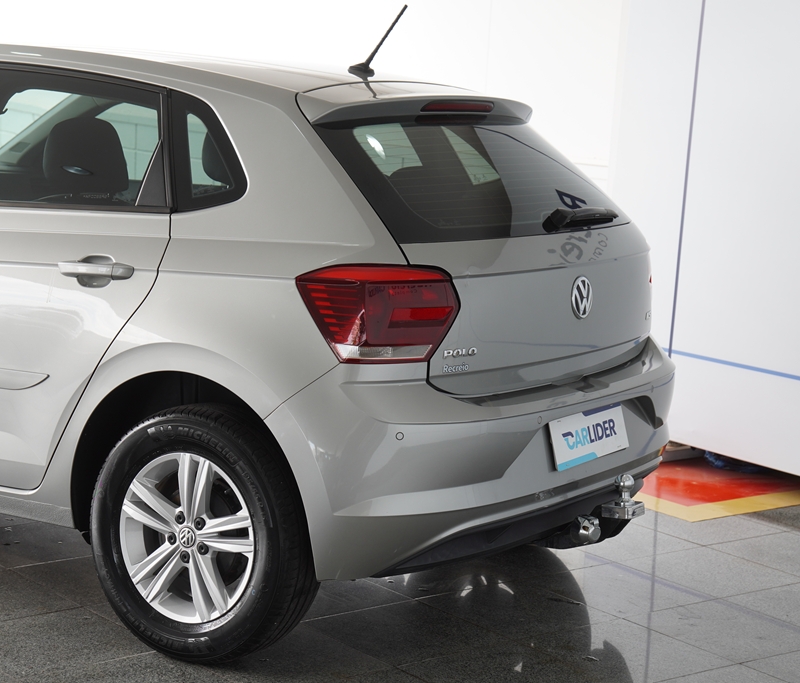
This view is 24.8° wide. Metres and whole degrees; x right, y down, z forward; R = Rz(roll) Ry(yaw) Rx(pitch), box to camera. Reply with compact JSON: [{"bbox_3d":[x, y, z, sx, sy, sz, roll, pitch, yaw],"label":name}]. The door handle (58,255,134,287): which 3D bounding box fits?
[{"bbox_3d":[-0.734,-0.177,4.415,0.240,0.070,0.050,5,9,33],"label":"door handle"}]

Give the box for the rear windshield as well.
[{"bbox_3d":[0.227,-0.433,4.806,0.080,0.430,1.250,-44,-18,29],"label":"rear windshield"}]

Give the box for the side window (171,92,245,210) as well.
[{"bbox_3d":[-0.476,-0.453,4.412,0.292,0.296,0.060,10,-13,27],"label":"side window"}]

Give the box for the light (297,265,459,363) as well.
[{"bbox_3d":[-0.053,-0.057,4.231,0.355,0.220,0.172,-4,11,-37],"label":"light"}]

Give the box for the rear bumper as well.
[{"bbox_3d":[0.332,0.231,4.814,0.460,0.530,1.730,8,10,32],"label":"rear bumper"}]

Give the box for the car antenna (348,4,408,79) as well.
[{"bbox_3d":[-0.063,-0.818,4.952,0.180,0.195,0.045,8,10,32],"label":"car antenna"}]

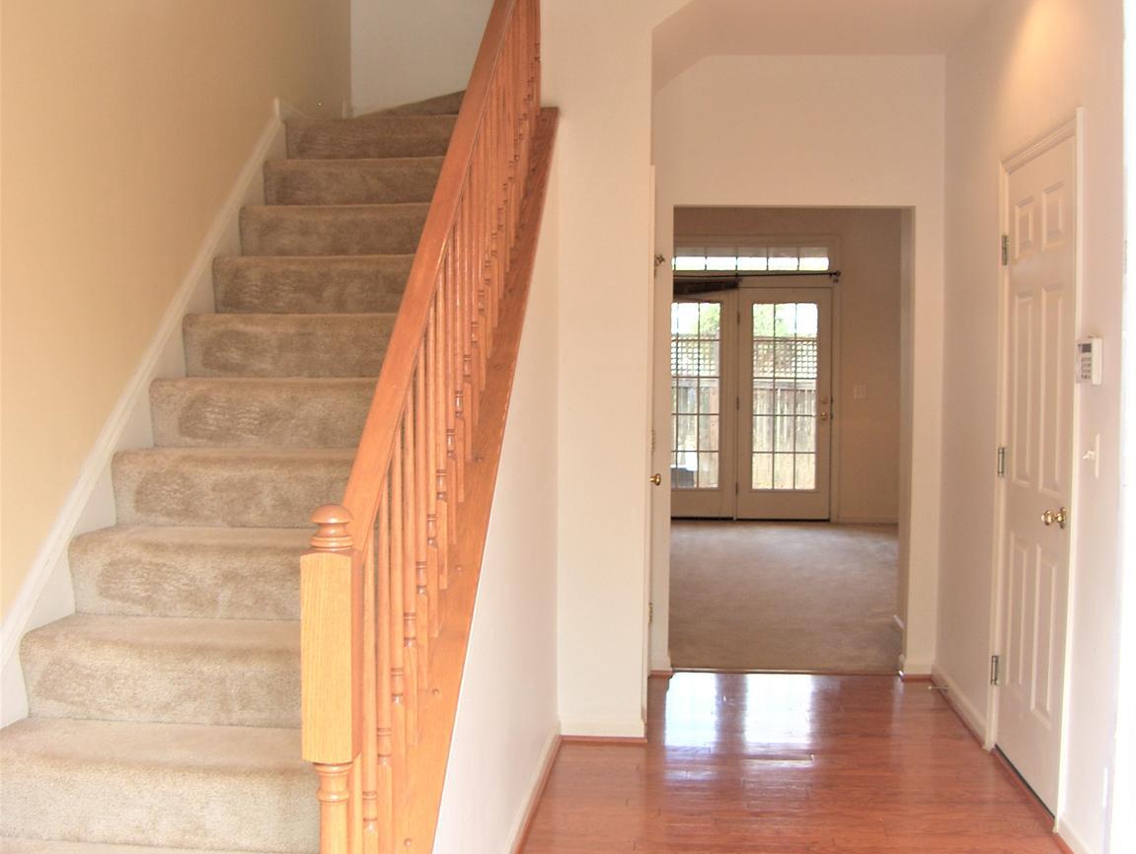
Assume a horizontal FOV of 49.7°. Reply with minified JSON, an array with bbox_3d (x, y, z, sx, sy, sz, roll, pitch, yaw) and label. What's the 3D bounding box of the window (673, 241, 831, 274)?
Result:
[{"bbox_3d":[1.488,-1.489,10.763,1.640,0.280,0.080,1,3,6],"label":"window"}]

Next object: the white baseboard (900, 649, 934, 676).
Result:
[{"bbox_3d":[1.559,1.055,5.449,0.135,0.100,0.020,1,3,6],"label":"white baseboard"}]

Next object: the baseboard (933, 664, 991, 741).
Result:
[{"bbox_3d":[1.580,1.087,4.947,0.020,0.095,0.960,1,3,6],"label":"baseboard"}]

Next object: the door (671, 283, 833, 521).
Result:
[{"bbox_3d":[1.484,-0.211,10.829,1.670,2.080,0.100,1,3,6],"label":"door"}]

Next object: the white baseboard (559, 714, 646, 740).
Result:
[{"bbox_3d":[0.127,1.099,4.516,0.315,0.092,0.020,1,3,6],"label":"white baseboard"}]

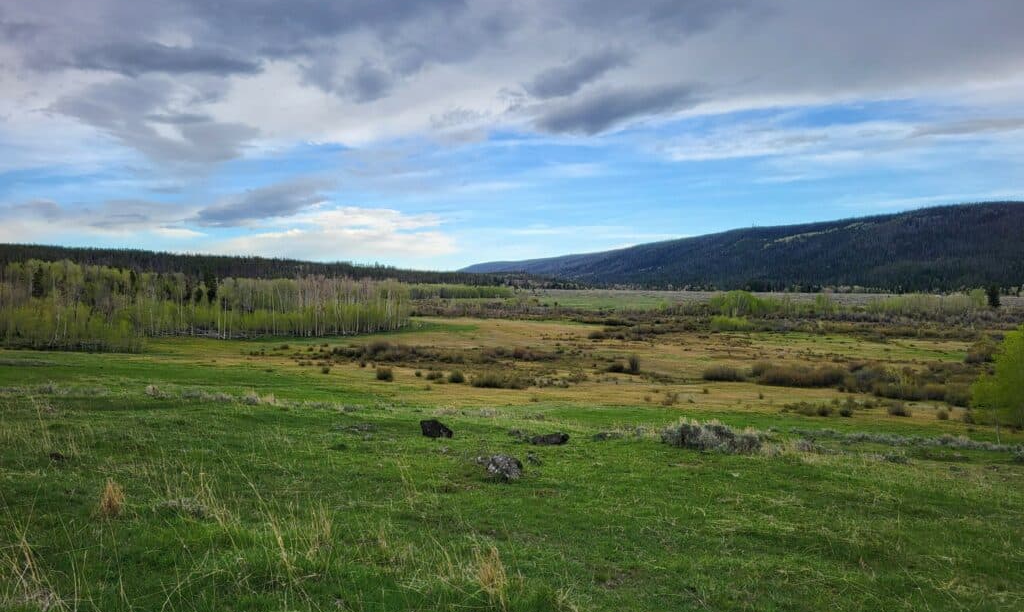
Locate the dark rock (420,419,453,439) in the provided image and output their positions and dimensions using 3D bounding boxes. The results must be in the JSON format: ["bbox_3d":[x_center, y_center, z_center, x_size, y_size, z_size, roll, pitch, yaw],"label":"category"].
[{"bbox_3d":[-1.207,1.959,12.300,0.500,0.280,0.360,0,2,0],"label":"dark rock"}]

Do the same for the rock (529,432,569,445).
[{"bbox_3d":[0.560,2.033,11.800,0.600,0.160,0.360,0,2,0],"label":"rock"}]

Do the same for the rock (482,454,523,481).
[{"bbox_3d":[-0.109,1.848,8.800,0.440,0.250,0.380,0,2,0],"label":"rock"}]

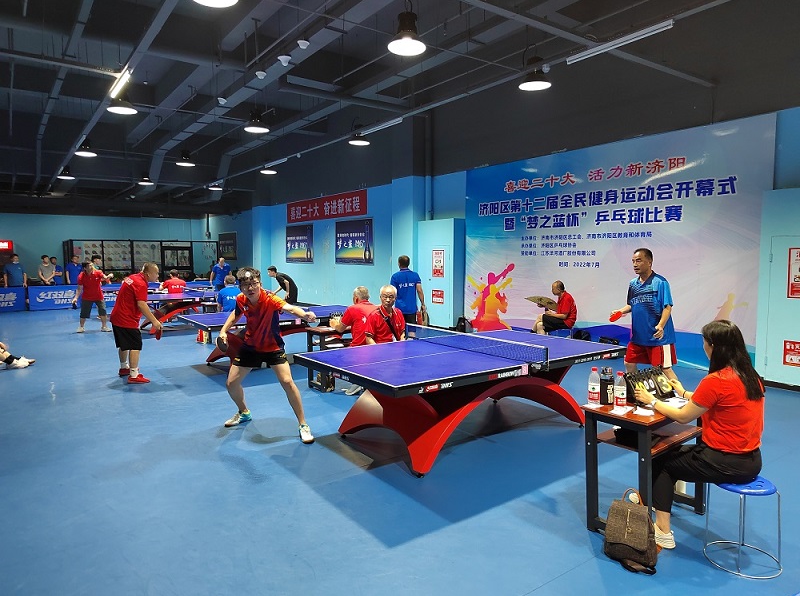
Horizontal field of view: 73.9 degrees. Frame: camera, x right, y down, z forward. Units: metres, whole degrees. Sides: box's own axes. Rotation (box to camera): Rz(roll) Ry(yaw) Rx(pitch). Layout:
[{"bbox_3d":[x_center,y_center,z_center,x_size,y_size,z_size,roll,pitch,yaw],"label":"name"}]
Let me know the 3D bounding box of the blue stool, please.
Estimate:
[{"bbox_3d":[1.823,1.165,2.835,0.350,0.455,0.350,0,4,0],"label":"blue stool"}]

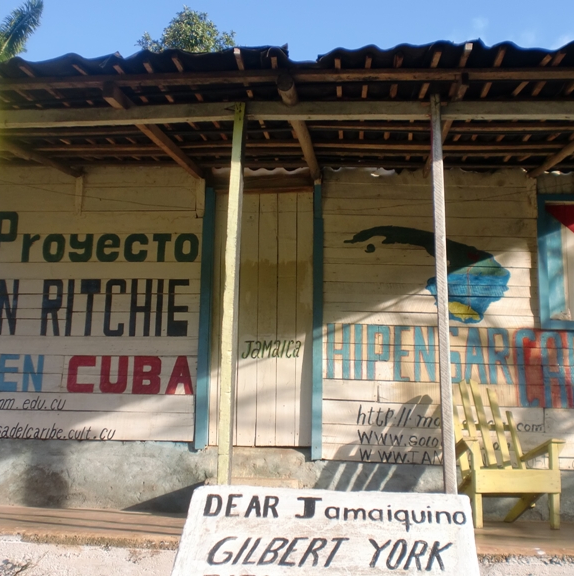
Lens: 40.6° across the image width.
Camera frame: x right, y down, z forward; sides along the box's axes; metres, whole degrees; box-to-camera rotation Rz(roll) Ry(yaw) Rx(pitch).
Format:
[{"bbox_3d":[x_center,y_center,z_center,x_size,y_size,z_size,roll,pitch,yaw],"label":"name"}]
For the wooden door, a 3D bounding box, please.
[{"bbox_3d":[-0.198,0.207,5.869,0.783,1.944,0.050,0,-11,6],"label":"wooden door"}]

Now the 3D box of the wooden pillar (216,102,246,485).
[{"bbox_3d":[-0.316,0.133,4.451,0.070,2.556,0.080,0,-11,6],"label":"wooden pillar"}]

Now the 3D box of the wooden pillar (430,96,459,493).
[{"bbox_3d":[0.877,0.127,4.329,0.065,2.583,0.070,-1,-11,6],"label":"wooden pillar"}]

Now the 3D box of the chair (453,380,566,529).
[{"bbox_3d":[1.380,1.099,5.253,0.690,0.950,0.690,4,-11,-11],"label":"chair"}]

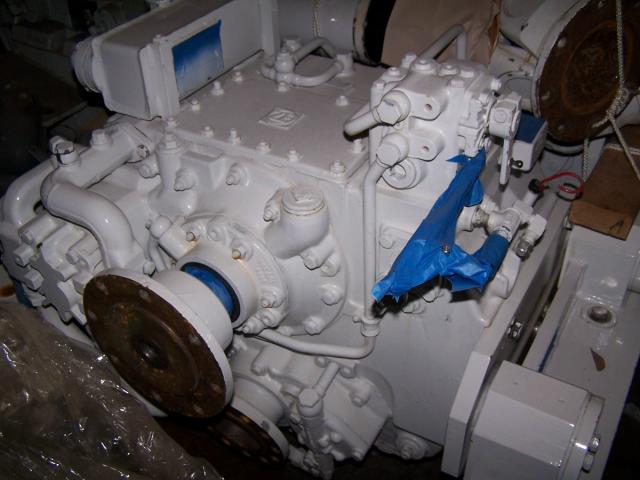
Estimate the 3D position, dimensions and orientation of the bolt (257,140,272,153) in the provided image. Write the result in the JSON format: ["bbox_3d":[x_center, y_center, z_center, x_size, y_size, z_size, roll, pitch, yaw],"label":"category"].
[{"bbox_3d":[-0.092,-0.155,1.165,0.021,0.013,0.021,18,42,25],"label":"bolt"}]

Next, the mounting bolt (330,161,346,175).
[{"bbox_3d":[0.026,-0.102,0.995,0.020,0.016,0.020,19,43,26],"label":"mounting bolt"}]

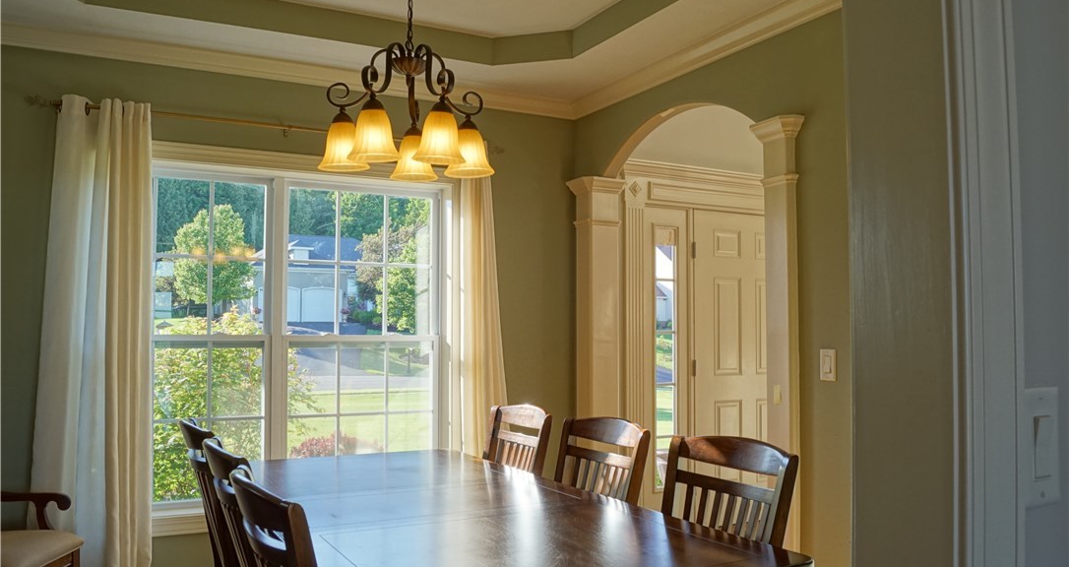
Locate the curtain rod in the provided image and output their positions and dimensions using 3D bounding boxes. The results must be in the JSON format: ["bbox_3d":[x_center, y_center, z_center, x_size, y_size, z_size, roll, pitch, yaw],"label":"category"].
[{"bbox_3d":[-1.188,-0.767,4.003,2.286,0.082,0.102,2,-3,-28],"label":"curtain rod"}]

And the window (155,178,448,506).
[{"bbox_3d":[-1.286,0.255,4.027,1.712,1.619,0.092,2,-3,-28],"label":"window"}]

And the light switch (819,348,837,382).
[{"bbox_3d":[1.131,0.315,3.090,0.012,0.120,0.074,2,-3,-28],"label":"light switch"}]

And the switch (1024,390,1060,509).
[{"bbox_3d":[0.507,0.163,0.800,0.070,0.118,0.012,2,-3,-28],"label":"switch"}]

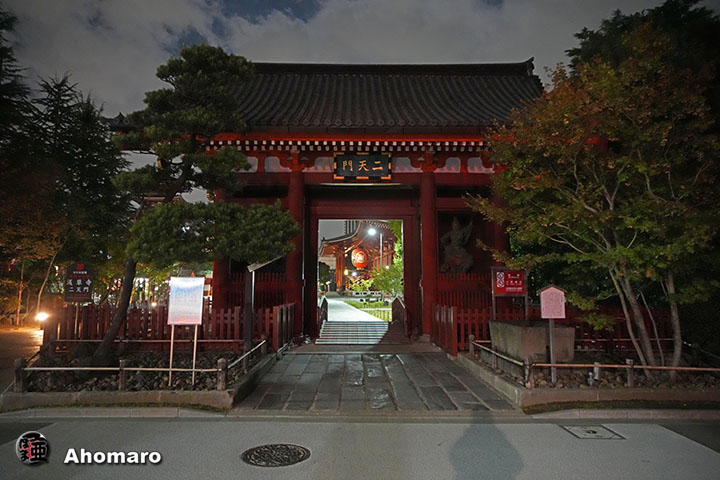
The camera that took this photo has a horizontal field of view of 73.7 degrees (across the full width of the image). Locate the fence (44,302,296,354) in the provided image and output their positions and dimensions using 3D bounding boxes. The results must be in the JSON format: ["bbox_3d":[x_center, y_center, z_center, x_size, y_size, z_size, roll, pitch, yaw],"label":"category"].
[{"bbox_3d":[-4.090,1.968,11.004,4.850,1.018,2.085,0,-5,-1],"label":"fence"}]

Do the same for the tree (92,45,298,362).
[{"bbox_3d":[-2.883,-0.681,8.319,3.589,5.645,3.104,0,-5,-1],"label":"tree"}]

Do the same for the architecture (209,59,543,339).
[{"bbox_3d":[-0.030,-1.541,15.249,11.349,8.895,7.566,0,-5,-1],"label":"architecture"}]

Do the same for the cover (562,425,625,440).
[{"bbox_3d":[2.612,2.181,5.418,0.495,0.029,0.516,0,-5,-1],"label":"cover"}]

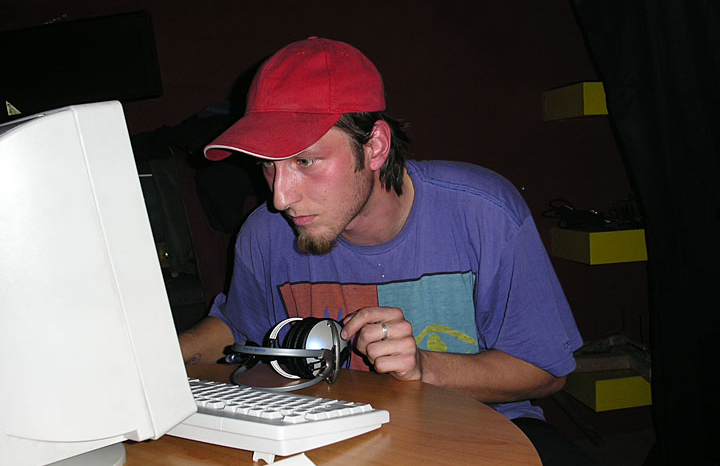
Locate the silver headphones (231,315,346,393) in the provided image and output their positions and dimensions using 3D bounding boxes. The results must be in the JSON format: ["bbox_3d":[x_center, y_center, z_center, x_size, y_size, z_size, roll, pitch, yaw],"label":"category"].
[{"bbox_3d":[-0.094,0.166,1.100,0.170,0.090,0.180,-6,5,-33],"label":"silver headphones"}]

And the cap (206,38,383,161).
[{"bbox_3d":[-0.087,-0.175,1.031,0.177,0.155,0.265,0,9,44],"label":"cap"}]

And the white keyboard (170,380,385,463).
[{"bbox_3d":[-0.194,0.217,0.989,0.455,0.042,0.168,-3,-6,40],"label":"white keyboard"}]

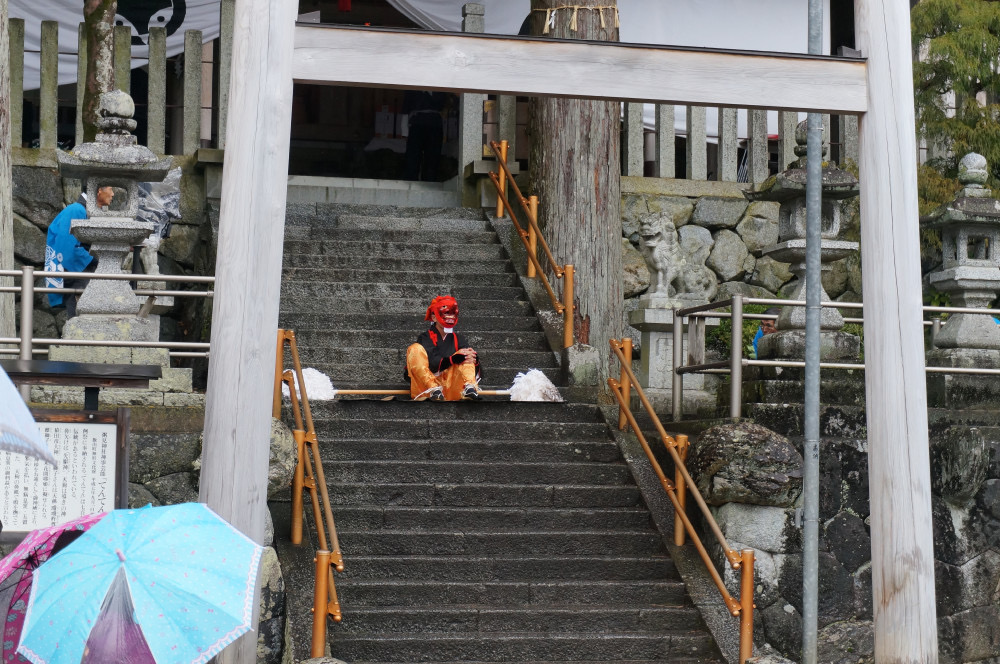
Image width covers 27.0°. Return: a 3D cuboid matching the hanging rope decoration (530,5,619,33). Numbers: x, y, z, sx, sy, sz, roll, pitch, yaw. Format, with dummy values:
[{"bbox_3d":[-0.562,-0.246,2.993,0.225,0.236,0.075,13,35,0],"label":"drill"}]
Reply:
[{"bbox_3d":[0.769,-3.040,20.926,0.892,0.289,0.892,1,-4,0],"label":"hanging rope decoration"}]

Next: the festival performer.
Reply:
[{"bbox_3d":[-0.490,0.138,18.025,0.600,0.937,0.660,2,-4,-19],"label":"festival performer"}]

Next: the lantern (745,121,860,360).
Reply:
[{"bbox_3d":[2.703,-0.793,18.085,0.902,2.112,0.902,1,-4,-13],"label":"lantern"}]

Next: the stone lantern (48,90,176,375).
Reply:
[{"bbox_3d":[-3.124,-0.800,16.771,0.941,2.316,0.941,1,-4,-13],"label":"stone lantern"}]

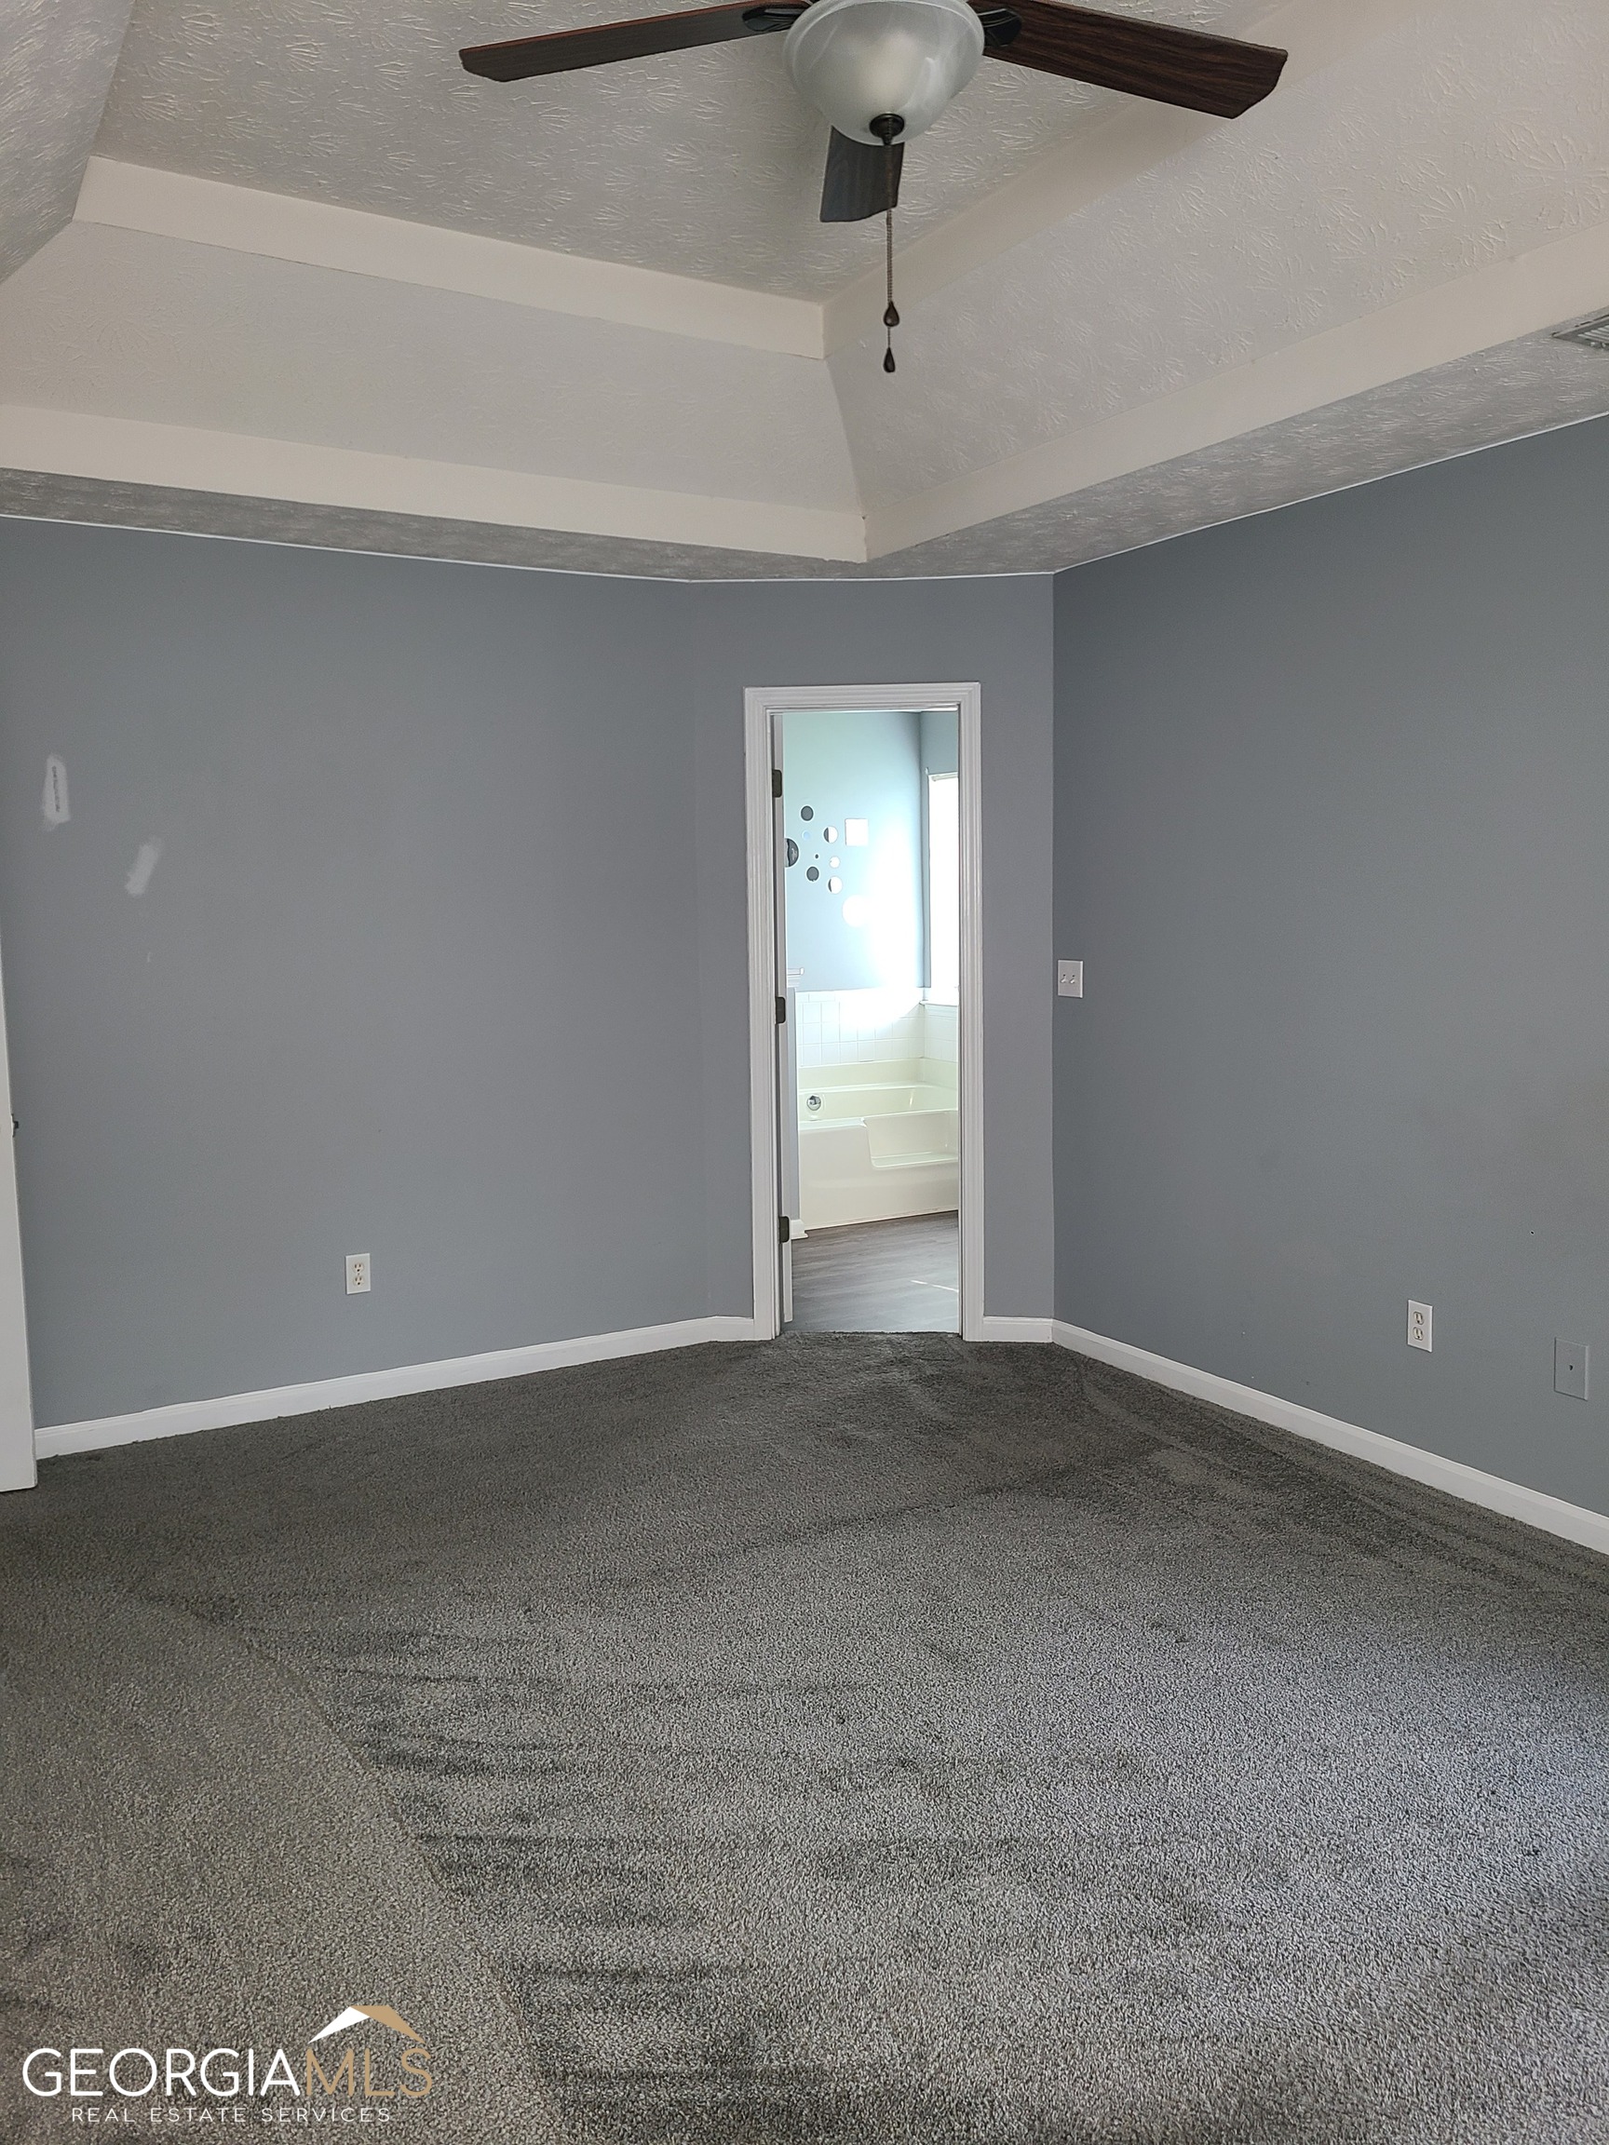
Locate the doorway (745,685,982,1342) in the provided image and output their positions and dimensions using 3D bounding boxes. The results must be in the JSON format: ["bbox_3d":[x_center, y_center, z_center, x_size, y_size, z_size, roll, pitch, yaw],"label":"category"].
[{"bbox_3d":[0.201,-0.169,5.230,0.743,2.114,0.130,-1,7,2],"label":"doorway"}]

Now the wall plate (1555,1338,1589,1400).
[{"bbox_3d":[1.714,0.664,3.600,0.008,0.122,0.081,-5,8,-29],"label":"wall plate"}]

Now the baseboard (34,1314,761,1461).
[{"bbox_3d":[-1.160,0.919,4.832,2.112,0.085,0.025,-5,8,-29],"label":"baseboard"}]

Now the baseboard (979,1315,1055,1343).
[{"bbox_3d":[0.703,0.841,5.271,0.228,0.083,0.020,-1,7,2],"label":"baseboard"}]

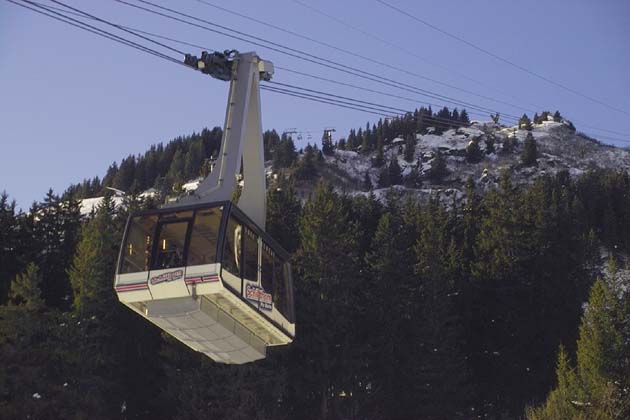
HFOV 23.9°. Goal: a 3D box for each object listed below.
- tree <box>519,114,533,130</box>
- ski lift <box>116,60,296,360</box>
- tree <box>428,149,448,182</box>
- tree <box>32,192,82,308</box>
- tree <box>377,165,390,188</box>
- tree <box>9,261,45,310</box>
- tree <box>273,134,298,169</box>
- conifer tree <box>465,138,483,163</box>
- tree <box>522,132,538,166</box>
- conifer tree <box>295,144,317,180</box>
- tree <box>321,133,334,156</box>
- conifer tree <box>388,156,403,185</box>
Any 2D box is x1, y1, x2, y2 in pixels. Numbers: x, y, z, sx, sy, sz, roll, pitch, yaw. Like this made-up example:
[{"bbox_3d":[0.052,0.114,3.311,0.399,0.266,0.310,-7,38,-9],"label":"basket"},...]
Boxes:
[{"bbox_3d":[93.585,-38.908,661.271,6.210,7.700,6.210,1,-19,0],"label":"tree"},{"bbox_3d":[-2.798,-0.672,41.835,2.950,8.670,5.980,-5,-20,17],"label":"ski lift"},{"bbox_3d":[48.770,-17.600,587.374,7.870,14.380,7.870,1,-19,0],"label":"tree"},{"bbox_3d":[-31.841,4.502,182.506,6.050,15.180,6.050,1,-19,0],"label":"tree"},{"bbox_3d":[26.325,-12.888,571.626,5.370,9.850,5.370,1,-19,0],"label":"tree"},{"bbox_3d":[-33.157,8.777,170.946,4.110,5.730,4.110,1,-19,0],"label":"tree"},{"bbox_3d":[-12.148,-23.327,592.400,9.520,14.540,9.520,1,-19,0],"label":"tree"},{"bbox_3d":[65.189,-24.486,611.752,7.380,10.610,7.380,1,-19,0],"label":"conifer tree"},{"bbox_3d":[88.739,-24.941,612.486,6.560,15.060,6.560,1,-19,0],"label":"tree"},{"bbox_3d":[-3.656,-18.311,572.450,8.430,14.840,8.430,1,-19,0],"label":"conifer tree"},{"bbox_3d":[5.225,-27.395,621.782,5.840,10.790,5.840,1,-19,0],"label":"tree"},{"bbox_3d":[31.224,-15.339,576.918,5.410,11.620,5.410,1,-19,0],"label":"conifer tree"}]

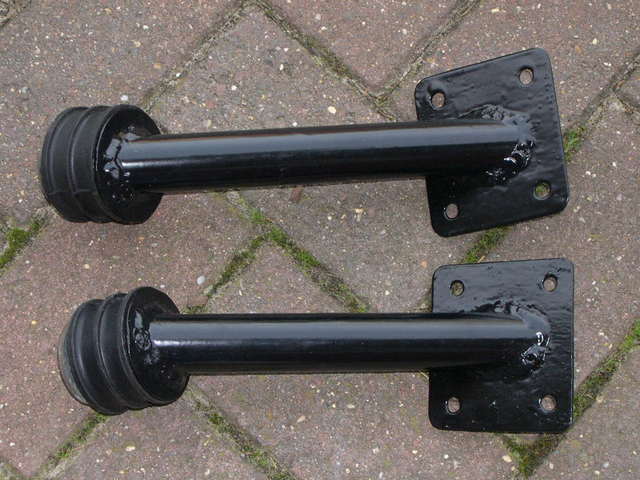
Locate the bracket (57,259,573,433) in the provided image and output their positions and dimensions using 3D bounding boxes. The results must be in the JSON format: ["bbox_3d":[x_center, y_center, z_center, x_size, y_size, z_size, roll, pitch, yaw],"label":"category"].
[{"bbox_3d":[-0.003,0.062,0.872,0.293,0.084,0.102,0,80,-5],"label":"bracket"}]

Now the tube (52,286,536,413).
[{"bbox_3d":[-0.013,0.062,0.870,0.271,0.076,0.071,0,80,-5],"label":"tube"}]

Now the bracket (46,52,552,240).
[{"bbox_3d":[-0.013,-0.047,0.890,0.303,0.084,0.100,-4,80,-5],"label":"bracket"}]

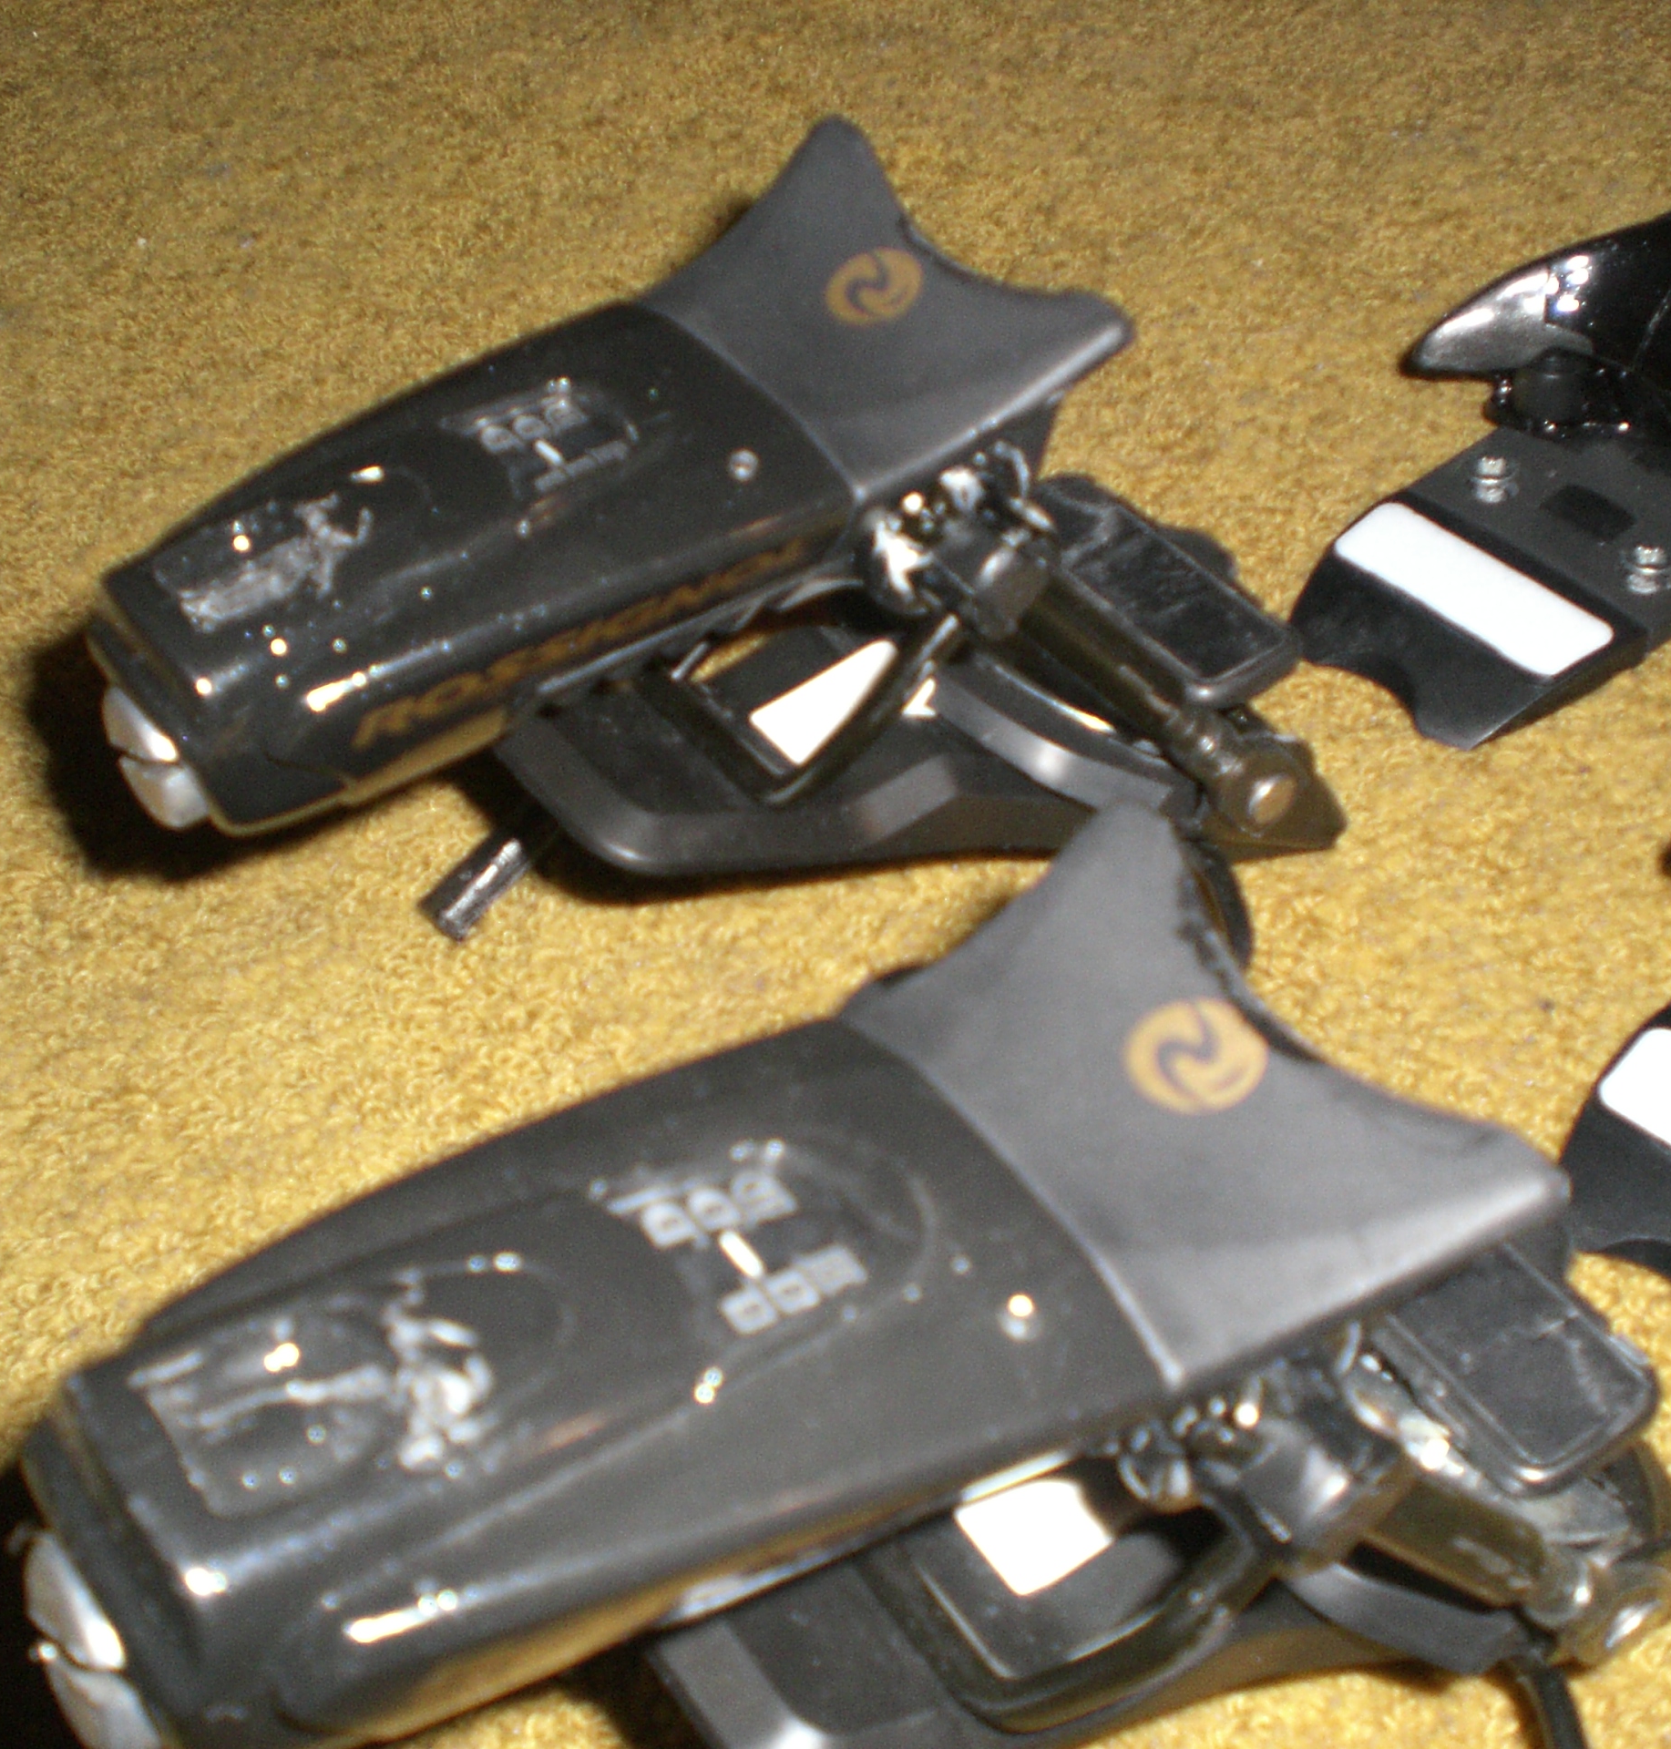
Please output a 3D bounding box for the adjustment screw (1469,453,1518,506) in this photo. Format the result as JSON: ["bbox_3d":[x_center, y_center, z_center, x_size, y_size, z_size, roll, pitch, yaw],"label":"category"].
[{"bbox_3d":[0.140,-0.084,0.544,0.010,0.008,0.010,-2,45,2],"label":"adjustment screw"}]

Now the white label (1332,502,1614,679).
[{"bbox_3d":[0.129,-0.058,0.520,0.021,0.002,0.059,-34,53,-24],"label":"white label"}]

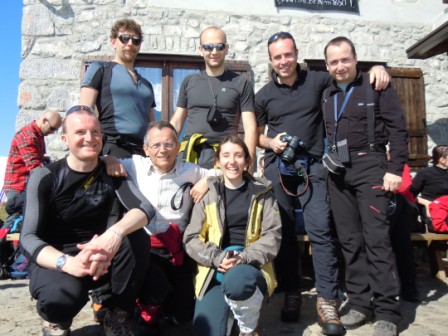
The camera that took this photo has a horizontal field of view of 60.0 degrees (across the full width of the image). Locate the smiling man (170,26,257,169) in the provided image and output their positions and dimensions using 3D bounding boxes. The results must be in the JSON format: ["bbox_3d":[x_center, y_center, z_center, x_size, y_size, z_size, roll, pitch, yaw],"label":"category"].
[{"bbox_3d":[-0.067,-0.056,2.483,0.560,1.760,0.330,0,-5,-2],"label":"smiling man"}]

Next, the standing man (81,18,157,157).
[{"bbox_3d":[-0.657,-0.077,2.442,0.520,1.780,0.340,3,-6,-32],"label":"standing man"}]

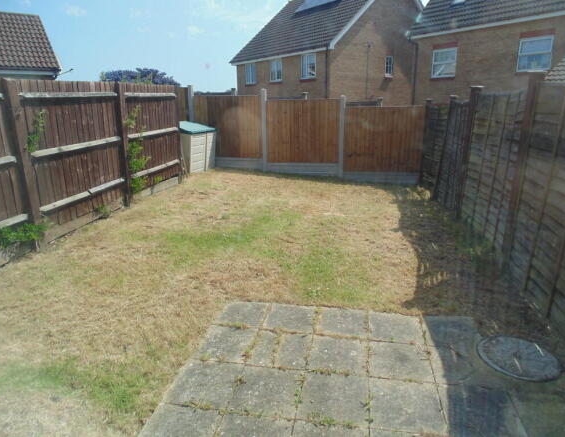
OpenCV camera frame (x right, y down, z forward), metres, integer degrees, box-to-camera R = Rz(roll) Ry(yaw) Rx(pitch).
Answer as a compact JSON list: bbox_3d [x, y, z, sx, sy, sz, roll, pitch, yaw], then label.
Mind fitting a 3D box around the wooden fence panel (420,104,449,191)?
[{"bbox_3d":[3.058,-1.400,7.552,0.060,1.719,1.390,3,17,10],"label":"wooden fence panel"}]

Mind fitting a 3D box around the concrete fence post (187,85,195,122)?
[{"bbox_3d":[-2.257,-2.266,9.201,0.120,1.954,0.120,2,17,7],"label":"concrete fence post"}]

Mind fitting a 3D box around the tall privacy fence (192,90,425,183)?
[{"bbox_3d":[0.494,-1.937,8.811,5.727,2.117,0.100,2,17,7],"label":"tall privacy fence"}]

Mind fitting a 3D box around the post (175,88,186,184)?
[{"bbox_3d":[-2.130,-1.711,7.666,0.100,1.983,0.100,3,17,11],"label":"post"}]

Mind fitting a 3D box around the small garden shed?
[{"bbox_3d":[-2.174,-1.701,8.797,0.653,1.122,0.989,8,19,25],"label":"small garden shed"}]

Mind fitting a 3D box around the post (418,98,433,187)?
[{"bbox_3d":[3.182,-1.658,8.239,0.110,1.904,0.110,2,17,9],"label":"post"}]

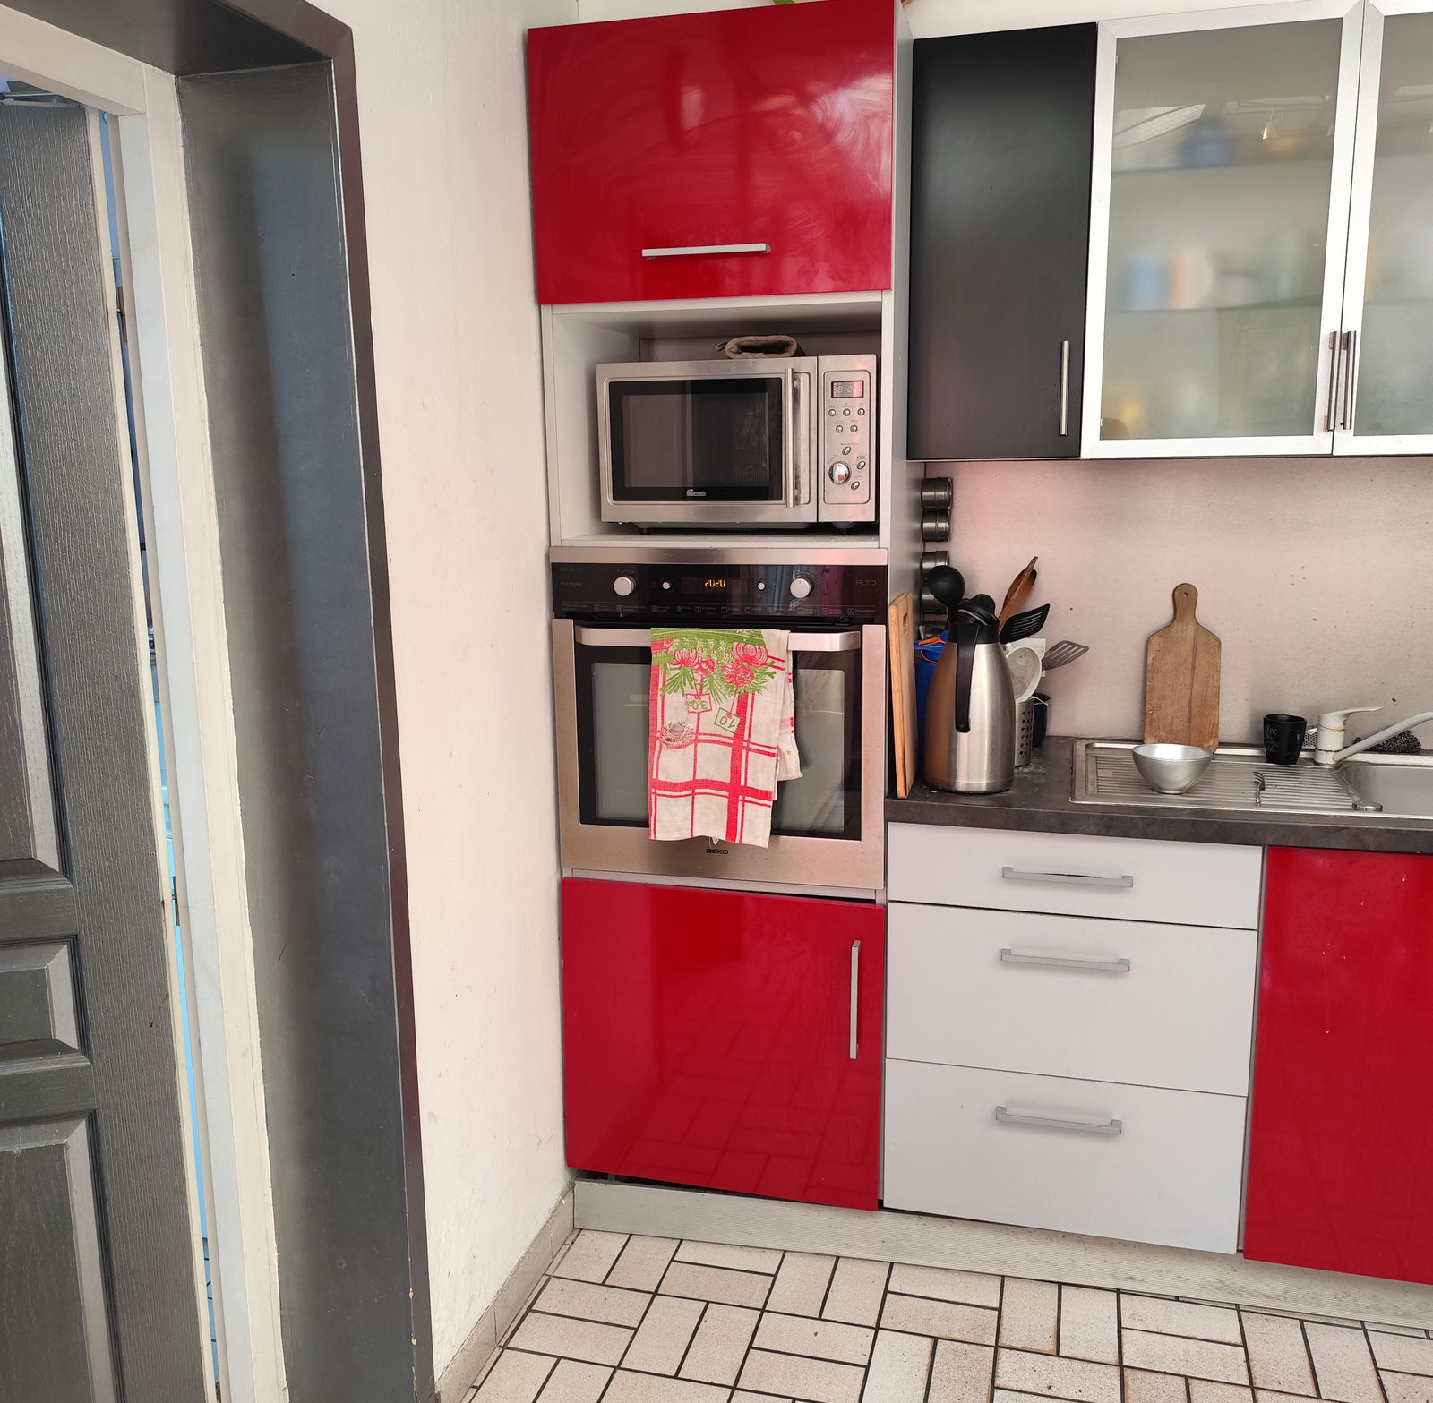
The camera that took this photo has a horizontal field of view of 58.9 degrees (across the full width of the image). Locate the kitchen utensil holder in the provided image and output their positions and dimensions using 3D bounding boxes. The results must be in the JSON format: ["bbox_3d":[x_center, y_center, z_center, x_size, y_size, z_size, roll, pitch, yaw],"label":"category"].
[{"bbox_3d":[0.538,0.049,2.408,0.120,0.135,0.120,2,11,14],"label":"kitchen utensil holder"}]

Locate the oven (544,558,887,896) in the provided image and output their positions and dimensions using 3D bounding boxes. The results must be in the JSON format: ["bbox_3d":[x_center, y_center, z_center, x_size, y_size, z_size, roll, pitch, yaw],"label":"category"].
[{"bbox_3d":[0.061,-0.017,2.460,0.596,0.590,0.565,2,11,14],"label":"oven"}]

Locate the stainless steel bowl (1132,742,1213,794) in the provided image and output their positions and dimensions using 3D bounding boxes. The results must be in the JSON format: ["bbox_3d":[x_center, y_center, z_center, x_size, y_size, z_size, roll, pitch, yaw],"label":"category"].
[{"bbox_3d":[0.784,0.121,2.188,0.130,0.069,0.130,2,11,14],"label":"stainless steel bowl"}]

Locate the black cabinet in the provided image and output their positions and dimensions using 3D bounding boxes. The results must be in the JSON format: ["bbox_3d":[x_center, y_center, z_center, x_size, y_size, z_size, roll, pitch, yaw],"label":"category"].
[{"bbox_3d":[0.525,-0.802,2.333,0.298,0.696,0.333,2,11,14],"label":"black cabinet"}]

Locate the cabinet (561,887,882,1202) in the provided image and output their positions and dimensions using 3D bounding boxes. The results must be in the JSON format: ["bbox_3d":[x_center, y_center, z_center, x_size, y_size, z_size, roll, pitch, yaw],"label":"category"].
[{"bbox_3d":[0.075,0.577,2.599,0.598,0.584,0.565,2,11,14],"label":"cabinet"}]

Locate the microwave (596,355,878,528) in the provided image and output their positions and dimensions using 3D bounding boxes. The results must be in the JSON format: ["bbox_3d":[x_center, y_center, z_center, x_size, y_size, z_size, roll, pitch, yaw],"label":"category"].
[{"bbox_3d":[0.076,-0.475,2.385,0.496,0.301,0.400,2,11,14],"label":"microwave"}]

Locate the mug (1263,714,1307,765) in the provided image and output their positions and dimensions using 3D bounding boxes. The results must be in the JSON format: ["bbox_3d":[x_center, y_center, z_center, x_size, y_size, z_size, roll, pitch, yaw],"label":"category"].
[{"bbox_3d":[1.067,0.075,2.373,0.075,0.082,0.100,-1,11,-3],"label":"mug"}]

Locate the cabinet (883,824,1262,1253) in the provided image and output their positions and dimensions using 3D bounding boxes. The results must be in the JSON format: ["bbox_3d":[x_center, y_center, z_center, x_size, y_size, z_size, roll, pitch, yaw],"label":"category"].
[{"bbox_3d":[0.660,0.523,2.436,0.600,0.724,0.565,2,11,14],"label":"cabinet"}]

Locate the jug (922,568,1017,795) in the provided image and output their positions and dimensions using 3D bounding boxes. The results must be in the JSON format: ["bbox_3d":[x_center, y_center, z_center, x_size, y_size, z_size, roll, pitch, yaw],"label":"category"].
[{"bbox_3d":[0.445,-0.011,2.219,0.158,0.326,0.178,4,12,24],"label":"jug"}]

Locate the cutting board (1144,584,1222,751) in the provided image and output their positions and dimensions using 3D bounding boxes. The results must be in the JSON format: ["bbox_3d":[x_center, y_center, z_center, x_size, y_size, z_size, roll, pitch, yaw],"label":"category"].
[{"bbox_3d":[0.915,-0.063,2.486,0.138,0.338,0.017,2,-6,14],"label":"cutting board"}]

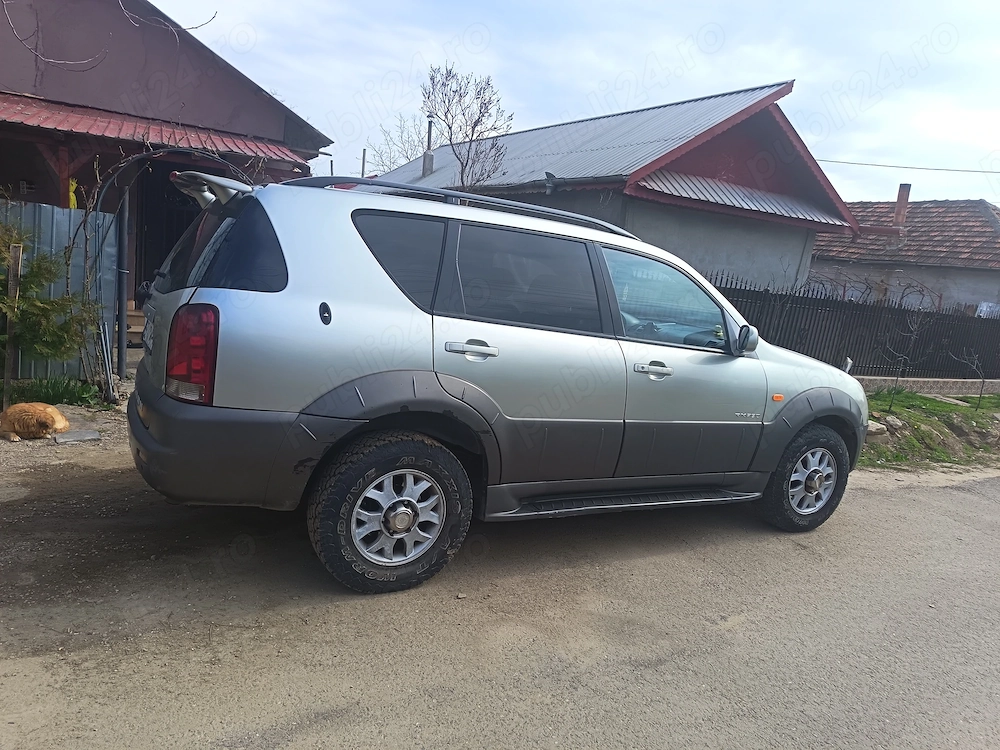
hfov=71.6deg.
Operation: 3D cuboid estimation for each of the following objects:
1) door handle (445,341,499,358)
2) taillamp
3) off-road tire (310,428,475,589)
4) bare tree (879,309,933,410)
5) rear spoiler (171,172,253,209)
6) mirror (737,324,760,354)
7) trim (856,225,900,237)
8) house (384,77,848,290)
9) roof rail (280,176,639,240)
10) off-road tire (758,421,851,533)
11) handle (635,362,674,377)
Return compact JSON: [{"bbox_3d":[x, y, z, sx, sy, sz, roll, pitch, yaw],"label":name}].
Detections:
[{"bbox_3d":[-0.119,-0.109,3.026,0.245,0.044,0.046,4,7,-30],"label":"door handle"},{"bbox_3d":[-1.164,-0.091,2.609,0.170,0.380,0.200,1,9,-30],"label":"taillamp"},{"bbox_3d":[-0.486,0.608,3.127,0.730,0.730,0.235,1,9,-30],"label":"off-road tire"},{"bbox_3d":[5.444,-0.188,9.284,0.620,1.385,0.560,6,8,0],"label":"bare tree"},{"bbox_3d":[-1.387,-0.853,3.213,0.265,0.150,1.220,1,8,-30],"label":"rear spoiler"},{"bbox_3d":[1.359,-0.198,3.807,0.100,0.165,0.180,6,7,2],"label":"mirror"},{"bbox_3d":[8.200,-3.120,15.000,0.980,0.160,0.120,10,9,24],"label":"trim"},{"bbox_3d":[0.922,-3.892,18.156,6.583,5.285,13.450,0,10,-34],"label":"house"},{"bbox_3d":[-0.066,-0.772,3.224,1.840,0.100,0.060,1,9,-30],"label":"roof rail"},{"bbox_3d":[1.962,0.665,4.535,0.730,0.730,0.235,2,9,-27],"label":"off-road tire"},{"bbox_3d":[0.794,-0.025,3.568,0.245,0.044,0.046,4,7,-30],"label":"handle"}]

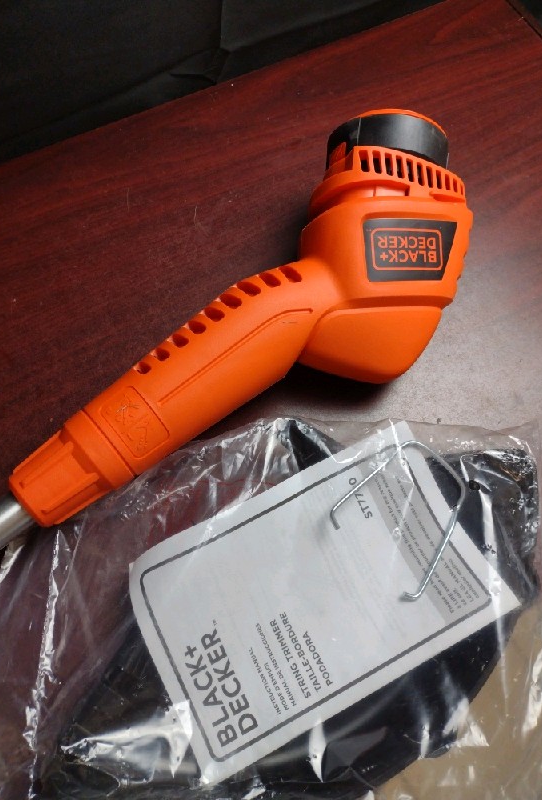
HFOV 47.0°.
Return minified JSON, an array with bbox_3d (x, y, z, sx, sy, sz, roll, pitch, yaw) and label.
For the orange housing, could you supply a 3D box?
[{"bbox_3d":[0.002,-0.059,0.440,0.416,0.125,0.177,-39,71,-14],"label":"orange housing"}]

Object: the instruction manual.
[{"bbox_3d":[0.030,0.119,0.405,0.218,0.008,0.142,-26,64,-7],"label":"instruction manual"}]

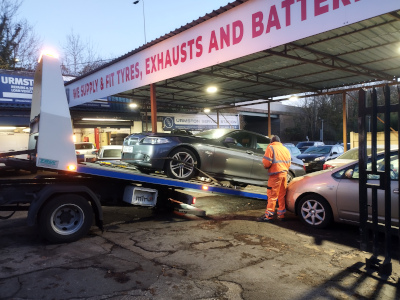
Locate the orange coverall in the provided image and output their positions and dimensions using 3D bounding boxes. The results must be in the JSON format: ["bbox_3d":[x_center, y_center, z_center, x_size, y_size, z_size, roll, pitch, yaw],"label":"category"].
[{"bbox_3d":[1.501,0.598,6.120,0.560,1.510,0.440,-2,2,-33],"label":"orange coverall"}]

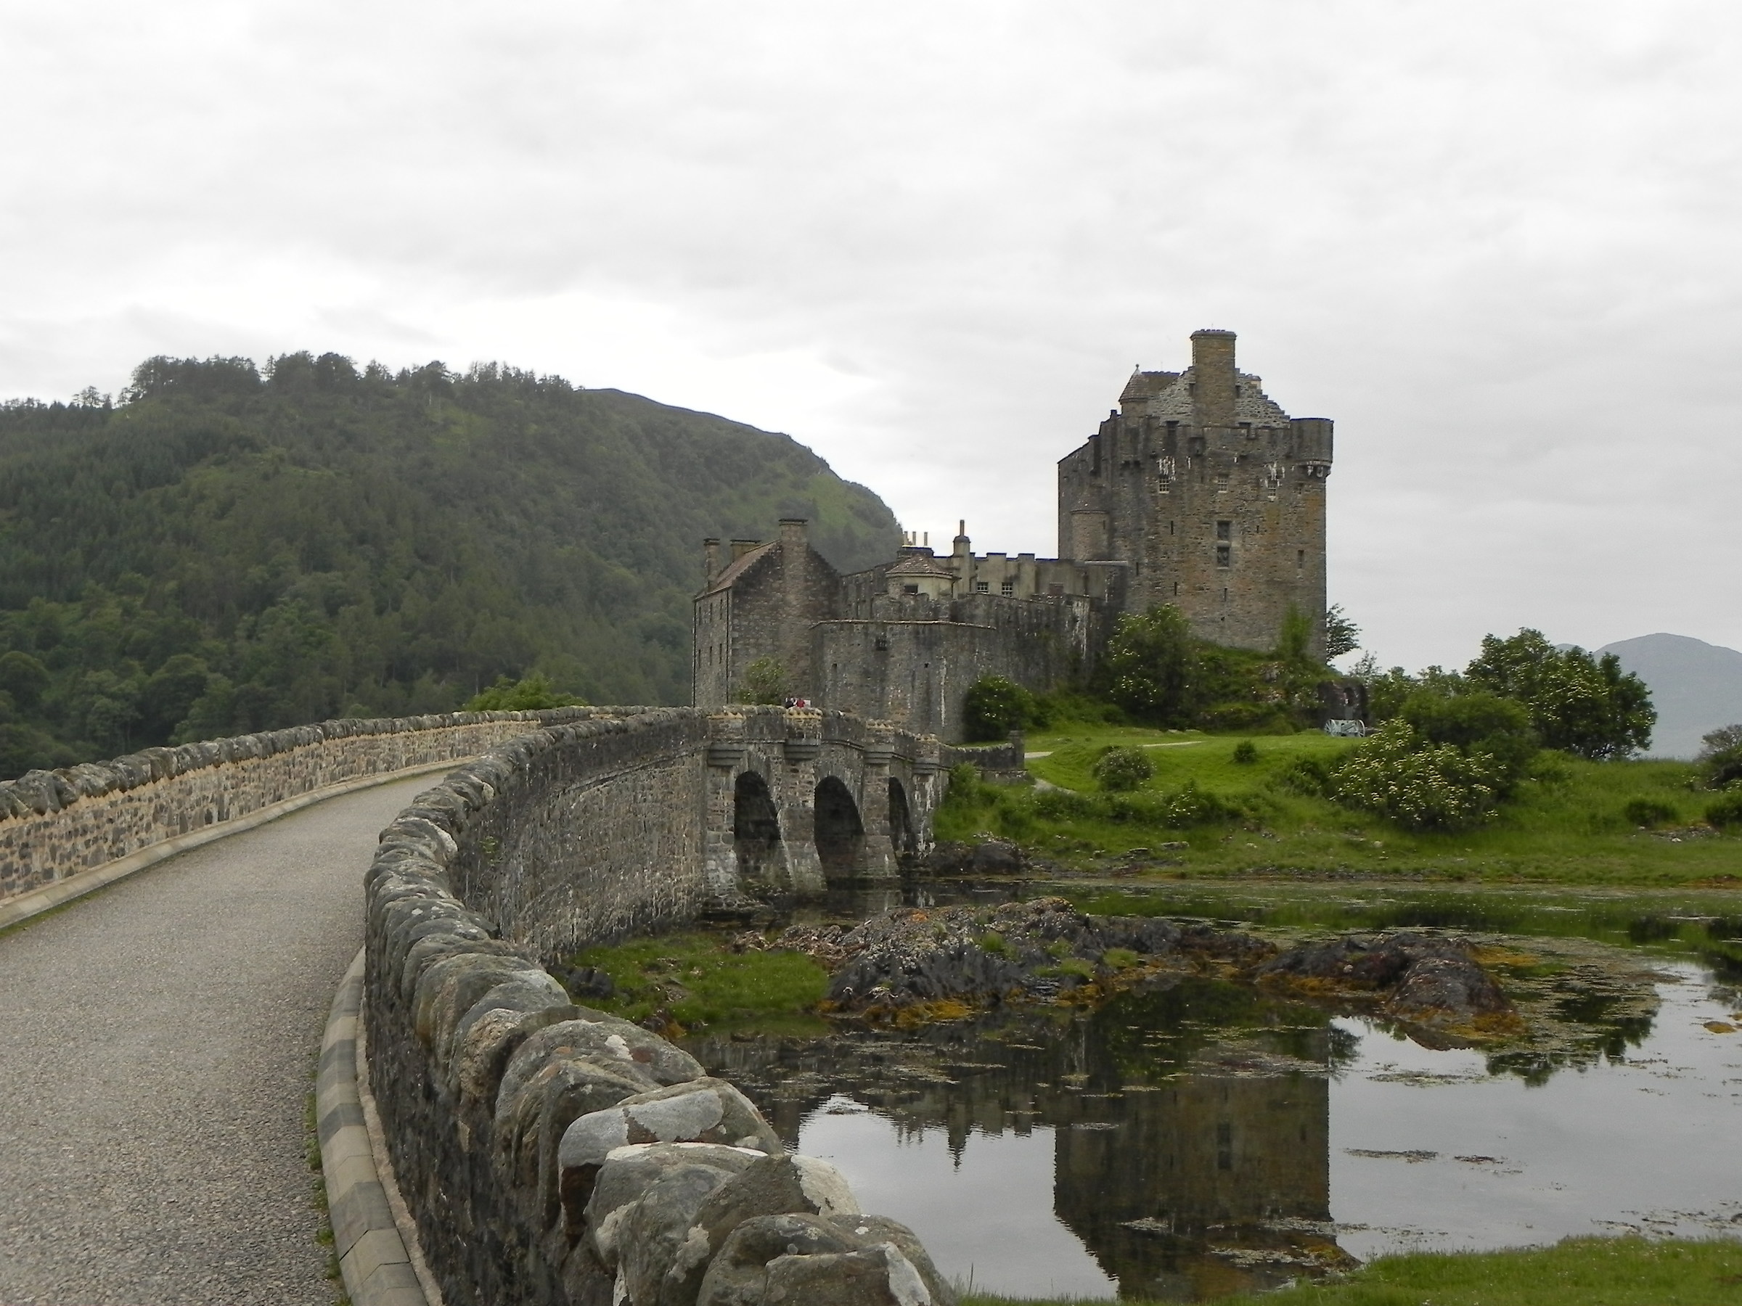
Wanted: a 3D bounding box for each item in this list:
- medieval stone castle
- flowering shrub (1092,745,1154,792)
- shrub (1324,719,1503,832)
[{"bbox_3d":[9.591,-6.574,155.610,39.000,27.000,40.000,1,-3,-10],"label":"medieval stone castle"},{"bbox_3d":[13.018,5.930,119.361,3.100,2.350,3.000,0,-3,6],"label":"flowering shrub"},{"bbox_3d":[26.088,5.888,110.657,8.000,4.900,6.500,0,-3,13],"label":"shrub"}]

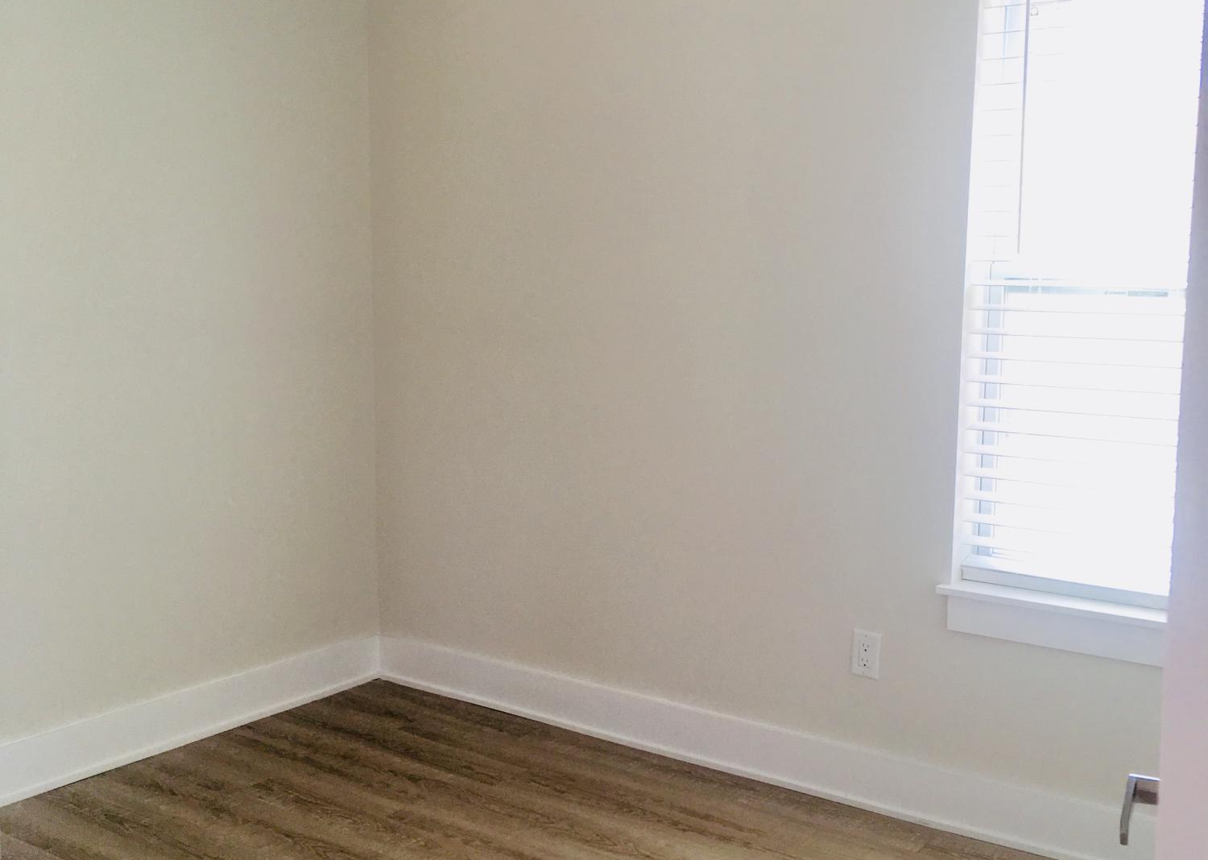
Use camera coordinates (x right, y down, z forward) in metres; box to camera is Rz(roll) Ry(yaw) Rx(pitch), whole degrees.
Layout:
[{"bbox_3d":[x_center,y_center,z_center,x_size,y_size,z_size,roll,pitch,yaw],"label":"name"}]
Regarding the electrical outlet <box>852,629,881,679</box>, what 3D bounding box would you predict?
[{"bbox_3d":[0.644,0.551,3.308,0.073,0.116,0.009,6,9,35],"label":"electrical outlet"}]

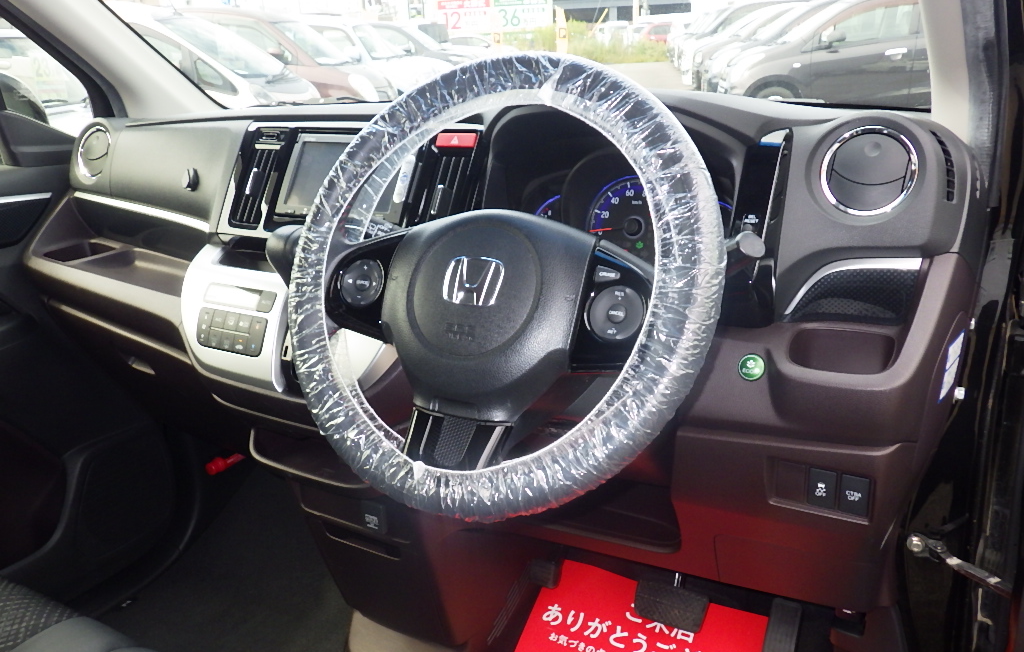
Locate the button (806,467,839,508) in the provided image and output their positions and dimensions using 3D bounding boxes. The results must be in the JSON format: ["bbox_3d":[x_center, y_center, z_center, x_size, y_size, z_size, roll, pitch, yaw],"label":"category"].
[{"bbox_3d":[0.305,0.158,0.812,0.026,0.038,0.012,7,20,27],"label":"button"}]

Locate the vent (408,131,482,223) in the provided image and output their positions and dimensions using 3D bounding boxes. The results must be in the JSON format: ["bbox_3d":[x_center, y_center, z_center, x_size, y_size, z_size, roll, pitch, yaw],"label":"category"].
[{"bbox_3d":[-0.066,-0.152,0.896,0.063,0.115,0.035,7,-12,27],"label":"vent"}]

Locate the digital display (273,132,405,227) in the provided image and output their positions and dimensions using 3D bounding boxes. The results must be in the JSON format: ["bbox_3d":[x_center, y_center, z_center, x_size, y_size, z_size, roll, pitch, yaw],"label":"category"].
[{"bbox_3d":[-0.187,-0.169,0.955,0.176,0.101,0.020,7,-12,27],"label":"digital display"}]

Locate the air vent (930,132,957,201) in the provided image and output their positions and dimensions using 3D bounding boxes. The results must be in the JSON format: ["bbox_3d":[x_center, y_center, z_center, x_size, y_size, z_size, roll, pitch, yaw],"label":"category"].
[{"bbox_3d":[0.401,-0.149,0.774,0.025,0.068,0.016,-3,4,-1],"label":"air vent"}]

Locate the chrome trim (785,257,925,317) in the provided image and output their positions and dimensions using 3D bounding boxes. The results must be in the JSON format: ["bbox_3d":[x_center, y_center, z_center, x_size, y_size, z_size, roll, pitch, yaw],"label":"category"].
[{"bbox_3d":[0.322,-0.037,0.779,0.118,0.062,0.030,7,6,27],"label":"chrome trim"}]

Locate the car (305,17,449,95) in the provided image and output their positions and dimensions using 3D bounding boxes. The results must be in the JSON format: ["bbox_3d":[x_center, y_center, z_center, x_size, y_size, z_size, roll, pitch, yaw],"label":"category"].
[{"bbox_3d":[-2.642,-3.946,12.833,3.400,1.620,1.475,0,20,9],"label":"car"}]

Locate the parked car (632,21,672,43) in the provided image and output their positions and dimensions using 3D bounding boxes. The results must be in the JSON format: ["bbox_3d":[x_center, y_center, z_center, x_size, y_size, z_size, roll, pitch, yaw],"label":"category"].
[{"bbox_3d":[7.152,-13.476,38.852,3.600,1.500,1.600,-1,19,6],"label":"parked car"}]

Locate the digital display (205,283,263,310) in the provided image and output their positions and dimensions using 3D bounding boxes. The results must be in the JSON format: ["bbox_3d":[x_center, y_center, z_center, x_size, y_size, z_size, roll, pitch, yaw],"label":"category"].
[{"bbox_3d":[-0.318,-0.032,0.947,0.082,0.024,0.008,7,-12,27],"label":"digital display"}]

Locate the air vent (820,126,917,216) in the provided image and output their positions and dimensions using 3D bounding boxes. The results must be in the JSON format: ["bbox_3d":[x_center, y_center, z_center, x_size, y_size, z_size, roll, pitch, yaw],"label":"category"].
[{"bbox_3d":[0.338,-0.146,0.785,0.085,0.085,0.012,6,-1,24],"label":"air vent"}]

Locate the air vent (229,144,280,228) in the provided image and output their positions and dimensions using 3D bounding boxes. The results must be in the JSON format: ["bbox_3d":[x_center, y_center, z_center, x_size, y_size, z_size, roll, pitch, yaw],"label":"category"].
[{"bbox_3d":[-0.311,-0.170,1.020,0.048,0.112,0.024,7,-13,27],"label":"air vent"}]

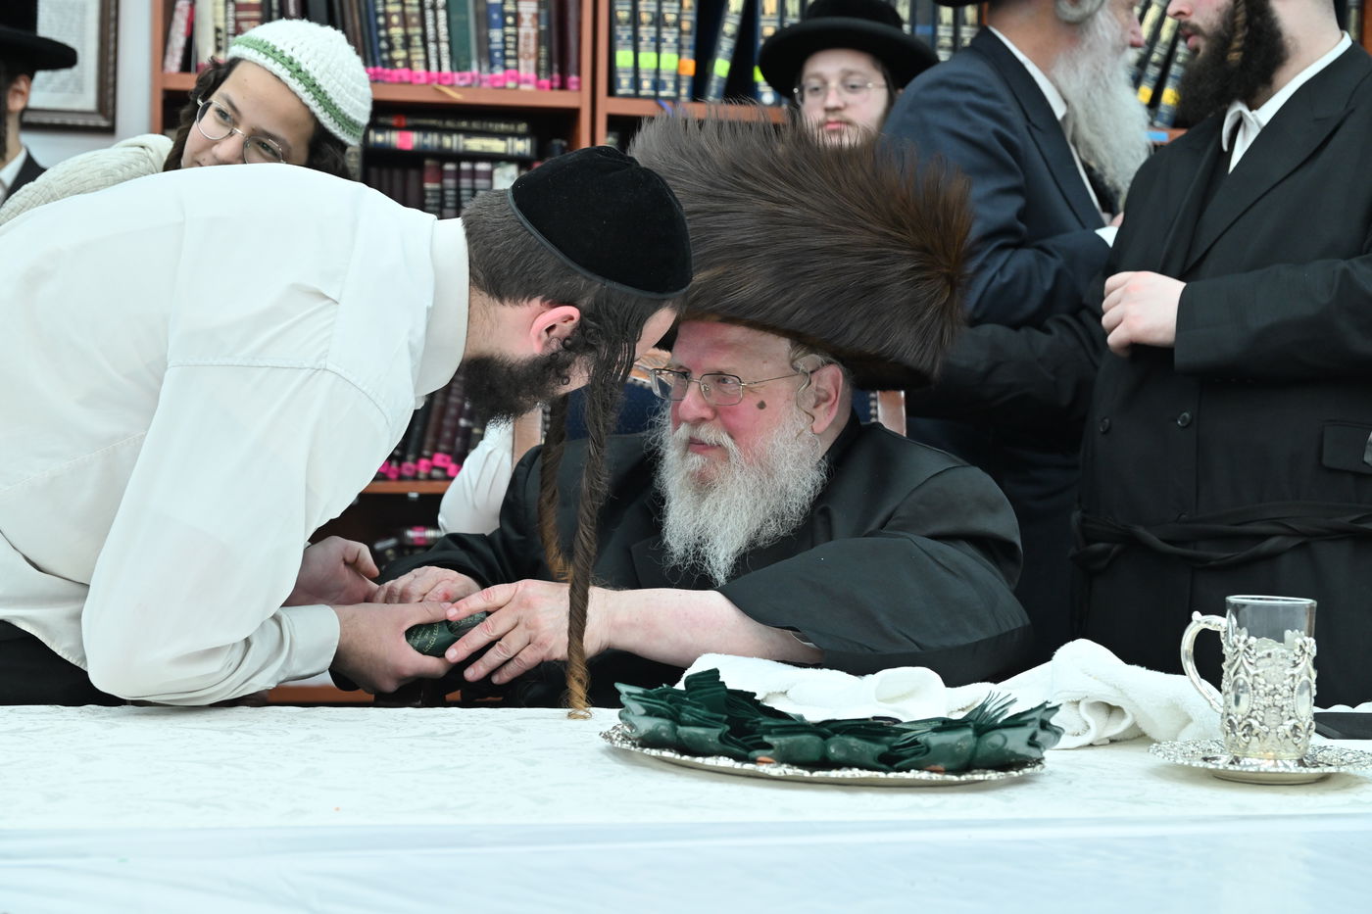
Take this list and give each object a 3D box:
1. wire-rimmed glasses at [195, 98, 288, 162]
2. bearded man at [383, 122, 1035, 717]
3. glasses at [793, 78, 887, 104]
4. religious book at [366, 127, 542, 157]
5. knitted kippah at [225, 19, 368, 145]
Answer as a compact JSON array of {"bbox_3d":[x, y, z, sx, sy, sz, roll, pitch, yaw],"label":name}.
[{"bbox_3d":[-0.514,-0.369,2.700,0.128,0.042,0.135,35,0,-1],"label":"wire-rimmed glasses"},{"bbox_3d":[0.055,0.310,2.340,0.660,1.310,0.740,2,3,21],"label":"bearded man"},{"bbox_3d":[0.270,-0.599,3.780,0.137,0.043,0.140,2,3,23],"label":"glasses"},{"bbox_3d":[-0.432,-0.552,4.080,0.300,0.038,0.210,1,3,-14],"label":"religious book"},{"bbox_3d":[-0.441,-0.465,2.730,0.190,0.096,0.190,34,-3,-1],"label":"knitted kippah"}]

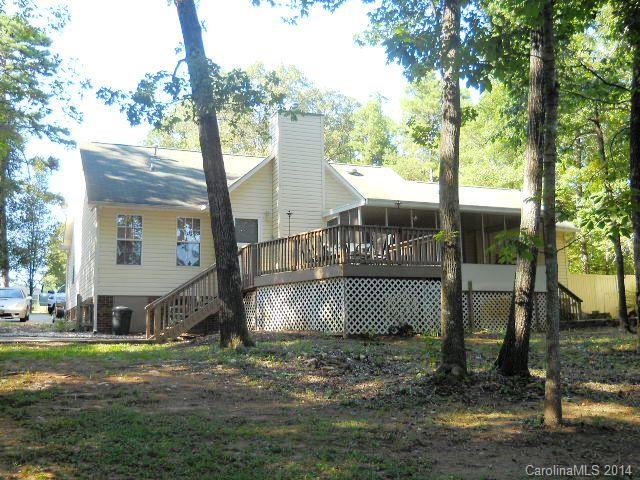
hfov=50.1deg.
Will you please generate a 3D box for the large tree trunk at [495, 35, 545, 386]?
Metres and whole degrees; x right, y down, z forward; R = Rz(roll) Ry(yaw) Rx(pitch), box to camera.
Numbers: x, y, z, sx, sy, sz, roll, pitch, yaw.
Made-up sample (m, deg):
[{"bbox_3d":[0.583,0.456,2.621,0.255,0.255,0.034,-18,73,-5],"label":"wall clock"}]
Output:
[{"bbox_3d":[3.177,-0.655,10.437,0.520,5.364,0.460,4,-5,16],"label":"large tree trunk"}]

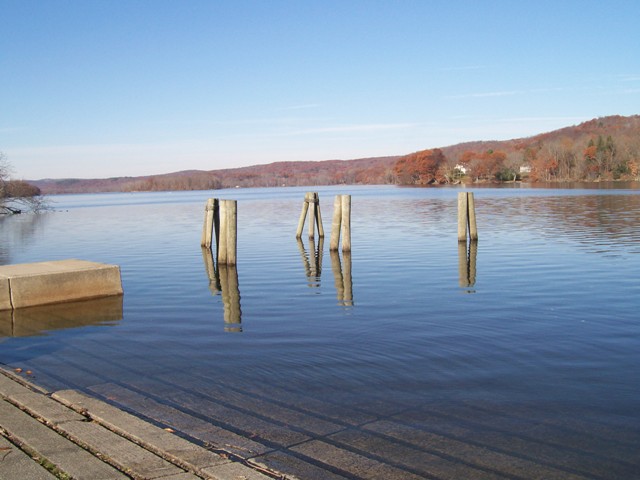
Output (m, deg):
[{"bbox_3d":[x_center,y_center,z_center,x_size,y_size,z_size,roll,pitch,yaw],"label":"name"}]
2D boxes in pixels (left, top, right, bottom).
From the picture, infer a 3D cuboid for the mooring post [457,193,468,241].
[{"bbox_3d":[4.834,-0.777,22.517,0.275,1.647,0.275,-1,5,0],"label":"mooring post"}]

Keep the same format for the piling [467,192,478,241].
[{"bbox_3d":[5.277,-0.815,22.942,0.250,1.632,0.250,-4,4,13],"label":"piling"}]

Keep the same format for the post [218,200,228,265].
[{"bbox_3d":[-2.534,-0.198,17.476,0.245,1.683,0.245,1,4,-9],"label":"post"}]

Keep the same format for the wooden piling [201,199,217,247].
[{"bbox_3d":[-3.819,-0.562,22.505,0.460,1.653,0.420,-2,5,-10],"label":"wooden piling"}]

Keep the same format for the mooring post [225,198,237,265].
[{"bbox_3d":[-2.303,-0.194,17.428,0.250,1.671,0.250,1,4,-8],"label":"mooring post"}]

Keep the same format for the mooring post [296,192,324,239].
[{"bbox_3d":[-0.372,-0.957,25.747,1.030,1.739,0.850,-1,5,-1],"label":"mooring post"}]

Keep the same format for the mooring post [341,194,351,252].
[{"bbox_3d":[0.812,-0.498,20.057,0.255,1.692,0.255,1,5,2],"label":"mooring post"}]

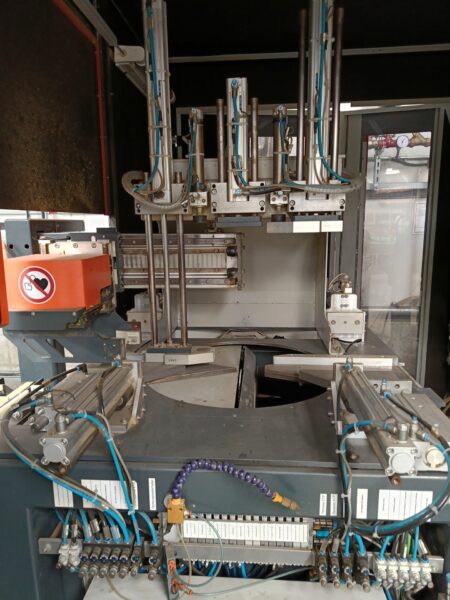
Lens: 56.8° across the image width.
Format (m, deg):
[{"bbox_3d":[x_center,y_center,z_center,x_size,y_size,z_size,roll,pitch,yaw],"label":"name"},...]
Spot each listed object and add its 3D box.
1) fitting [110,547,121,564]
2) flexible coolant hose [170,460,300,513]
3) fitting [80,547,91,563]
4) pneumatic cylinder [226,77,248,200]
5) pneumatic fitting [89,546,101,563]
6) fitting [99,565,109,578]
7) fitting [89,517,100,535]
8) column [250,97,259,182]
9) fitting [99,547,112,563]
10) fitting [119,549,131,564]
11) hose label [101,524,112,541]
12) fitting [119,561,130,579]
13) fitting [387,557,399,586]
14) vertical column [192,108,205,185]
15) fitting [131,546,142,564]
[{"bbox_3d":[-0.263,0.613,0.997,0.019,0.019,0.027,0,10,5],"label":"fitting"},{"bbox_3d":[0.023,0.413,0.921,0.275,0.098,0.050,0,10,5],"label":"flexible coolant hose"},{"bbox_3d":[-0.337,0.614,1.004,0.019,0.019,0.027,0,10,5],"label":"fitting"},{"bbox_3d":[0.034,-0.427,1.131,0.054,0.310,0.058,0,11,4],"label":"pneumatic cylinder"},{"bbox_3d":[-0.314,0.613,1.002,0.019,0.019,0.027,0,10,5],"label":"pneumatic fitting"},{"bbox_3d":[-0.307,0.687,1.053,0.018,0.027,0.020,0,10,5],"label":"fitting"},{"bbox_3d":[-0.333,0.579,1.067,0.019,0.036,0.018,0,10,5],"label":"fitting"},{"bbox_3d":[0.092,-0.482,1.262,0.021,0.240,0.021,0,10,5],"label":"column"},{"bbox_3d":[-0.287,0.611,0.999,0.019,0.019,0.027,0,10,5],"label":"fitting"},{"bbox_3d":[-0.241,0.614,0.996,0.019,0.019,0.027,0,10,5],"label":"fitting"},{"bbox_3d":[-0.224,0.442,0.790,0.013,0.026,0.010,-8,7,5],"label":"hose label"},{"bbox_3d":[-0.241,0.646,0.997,0.019,0.020,0.030,0,10,5],"label":"fitting"},{"bbox_3d":[0.405,0.656,1.006,0.021,0.052,0.034,0,10,5],"label":"fitting"},{"bbox_3d":[-0.080,-0.469,1.279,0.030,0.217,0.032,0,10,5],"label":"vertical column"},{"bbox_3d":[-0.224,0.646,1.054,0.022,0.034,0.024,0,10,5],"label":"fitting"}]

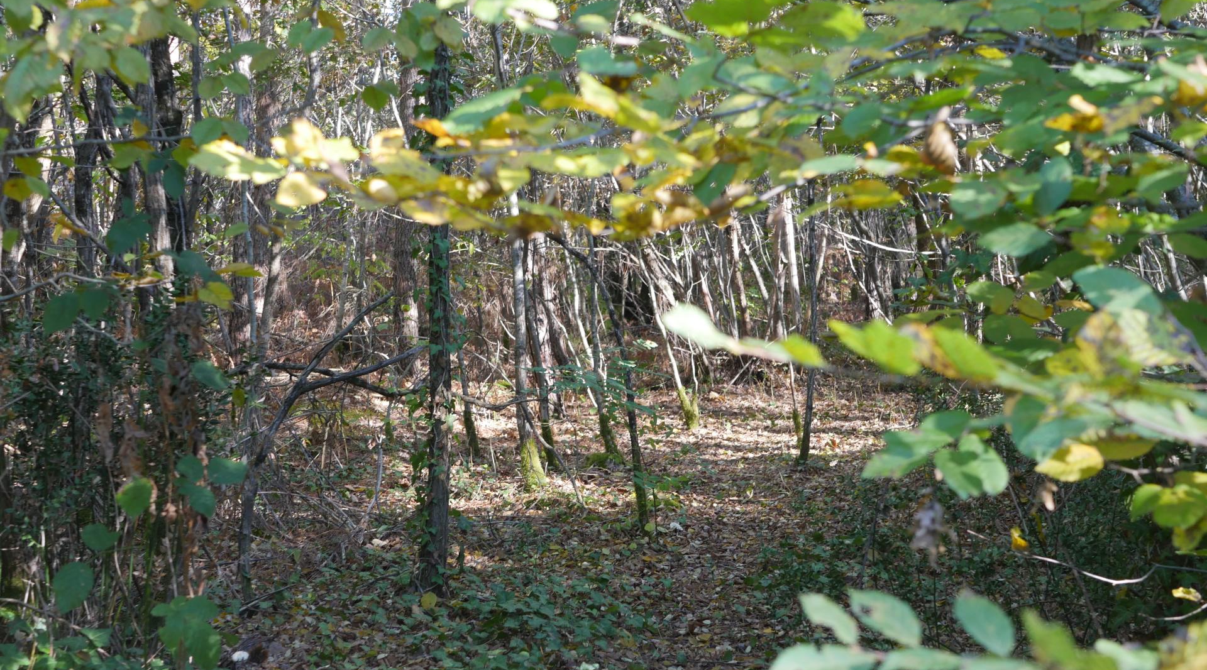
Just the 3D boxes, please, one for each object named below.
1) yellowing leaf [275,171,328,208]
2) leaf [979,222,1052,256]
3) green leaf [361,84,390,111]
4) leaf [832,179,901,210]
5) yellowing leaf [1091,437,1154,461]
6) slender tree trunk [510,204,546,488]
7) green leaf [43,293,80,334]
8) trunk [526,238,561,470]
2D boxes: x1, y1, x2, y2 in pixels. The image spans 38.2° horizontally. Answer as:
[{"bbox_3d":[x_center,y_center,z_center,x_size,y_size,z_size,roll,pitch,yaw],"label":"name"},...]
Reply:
[{"bbox_3d":[-0.321,-0.154,1.850,0.056,0.039,0.025,0,2,0],"label":"yellowing leaf"},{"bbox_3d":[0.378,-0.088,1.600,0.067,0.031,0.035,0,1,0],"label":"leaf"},{"bbox_3d":[-0.313,-0.327,2.400,0.041,0.037,0.020,0,2,0],"label":"green leaf"},{"bbox_3d":[0.265,-0.141,1.750,0.069,0.031,0.035,0,2,0],"label":"leaf"},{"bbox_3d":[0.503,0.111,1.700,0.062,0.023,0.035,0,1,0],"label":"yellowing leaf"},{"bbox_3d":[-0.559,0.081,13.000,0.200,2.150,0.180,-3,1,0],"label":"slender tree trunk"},{"bbox_3d":[-0.807,-0.032,2.600,0.055,0.060,0.030,0,1,0],"label":"green leaf"},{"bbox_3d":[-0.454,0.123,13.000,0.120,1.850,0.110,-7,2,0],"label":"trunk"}]

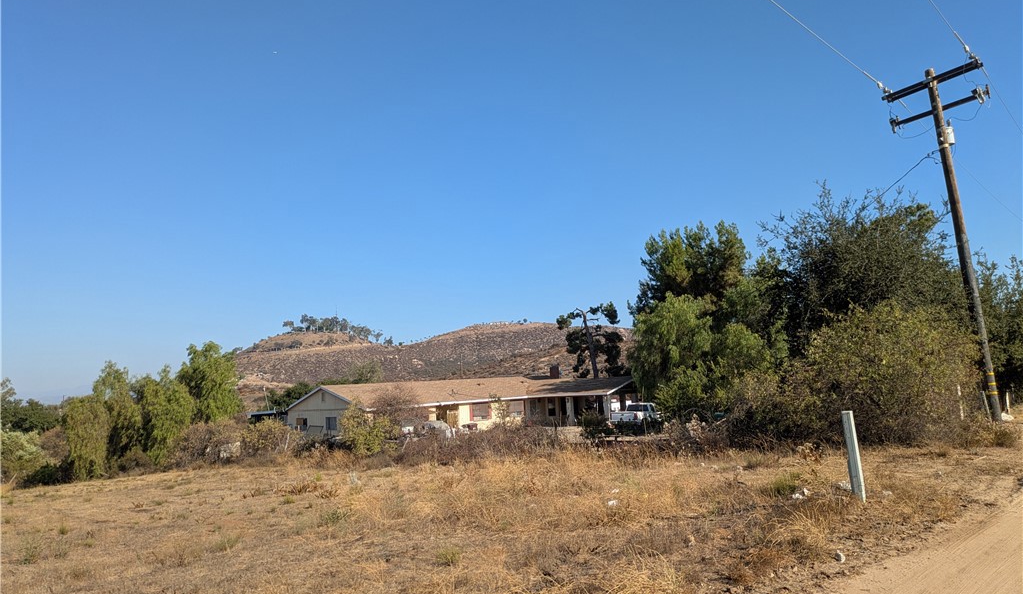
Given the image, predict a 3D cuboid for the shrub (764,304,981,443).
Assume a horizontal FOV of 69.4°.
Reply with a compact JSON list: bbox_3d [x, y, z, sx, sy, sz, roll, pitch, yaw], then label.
[{"bbox_3d":[8.702,1.710,17.888,4.828,3.214,4.200,-5,-8,25],"label":"shrub"}]

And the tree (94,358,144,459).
[{"bbox_3d":[-21.130,6.119,39.639,2.370,5.311,3.000,2,-8,-28],"label":"tree"}]

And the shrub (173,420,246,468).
[{"bbox_3d":[-17.448,8.403,42.419,3.930,2.710,2.950,0,-7,-22],"label":"shrub"}]

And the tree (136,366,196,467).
[{"bbox_3d":[-20.588,7.048,44.106,3.350,5.910,3.350,0,-7,-25],"label":"tree"}]

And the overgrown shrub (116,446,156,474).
[{"bbox_3d":[-20.982,9.091,41.354,2.000,1.540,1.700,0,-7,-27],"label":"overgrown shrub"}]

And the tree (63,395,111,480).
[{"bbox_3d":[-23.587,7.782,41.018,2.380,4.600,2.380,1,-8,-30],"label":"tree"}]

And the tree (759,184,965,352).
[{"bbox_3d":[12.091,0.098,25.621,6.248,8.108,6.300,-5,-8,25],"label":"tree"}]

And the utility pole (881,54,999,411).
[{"bbox_3d":[12.893,-1.643,21.092,2.550,10.269,0.650,-13,-9,42],"label":"utility pole"}]

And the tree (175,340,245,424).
[{"bbox_3d":[-17.798,5.710,43.703,3.726,6.163,4.200,1,-7,-22],"label":"tree"}]

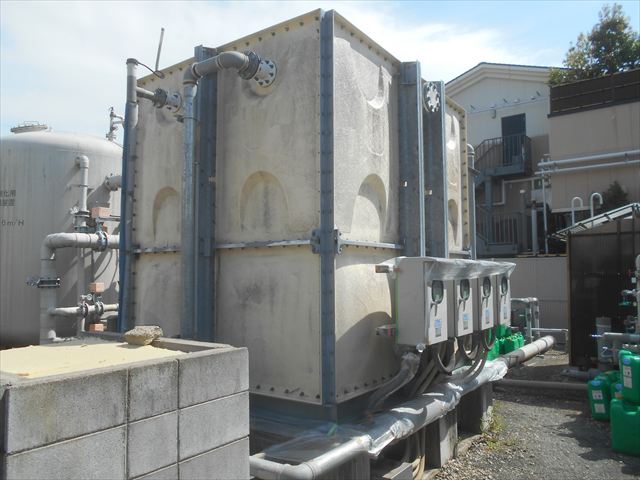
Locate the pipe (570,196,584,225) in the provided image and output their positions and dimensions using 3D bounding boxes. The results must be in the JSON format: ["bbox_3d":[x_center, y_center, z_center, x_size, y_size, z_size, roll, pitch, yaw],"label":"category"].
[{"bbox_3d":[4.928,-0.555,9.200,0.220,0.560,0.055,-3,-5,35],"label":"pipe"}]

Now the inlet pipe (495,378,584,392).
[{"bbox_3d":[2.765,1.840,6.000,1.250,0.100,0.100,-2,-4,18],"label":"inlet pipe"}]

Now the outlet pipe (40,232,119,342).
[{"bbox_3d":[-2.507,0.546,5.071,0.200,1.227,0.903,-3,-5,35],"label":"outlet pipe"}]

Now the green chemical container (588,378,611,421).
[{"bbox_3d":[2.890,1.624,4.970,0.180,0.385,0.310,-3,-5,32],"label":"green chemical container"}]

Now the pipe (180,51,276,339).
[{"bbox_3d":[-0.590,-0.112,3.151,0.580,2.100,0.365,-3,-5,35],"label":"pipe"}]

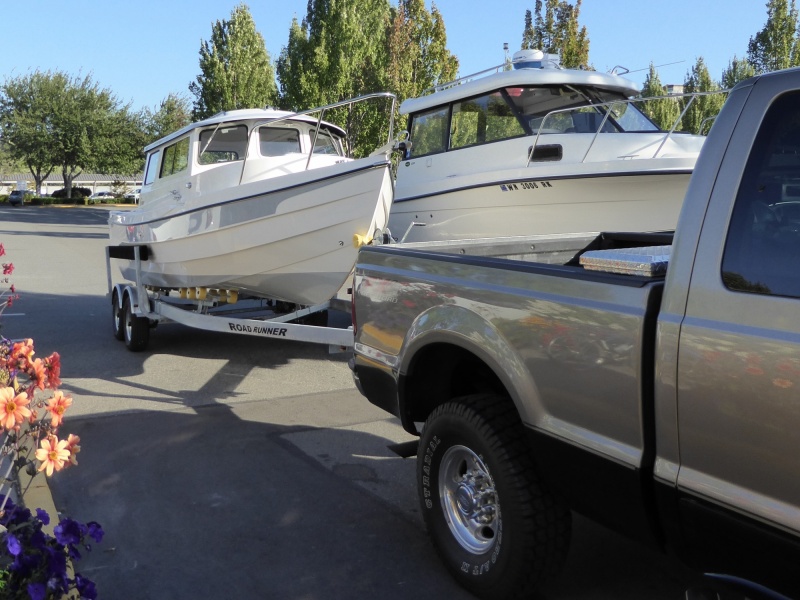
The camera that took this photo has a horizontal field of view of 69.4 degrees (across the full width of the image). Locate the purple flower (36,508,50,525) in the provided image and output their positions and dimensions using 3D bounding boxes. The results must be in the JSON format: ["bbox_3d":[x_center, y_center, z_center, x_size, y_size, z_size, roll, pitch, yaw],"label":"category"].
[{"bbox_3d":[-0.864,0.525,1.400,0.035,0.042,0.042,8,13,36],"label":"purple flower"}]

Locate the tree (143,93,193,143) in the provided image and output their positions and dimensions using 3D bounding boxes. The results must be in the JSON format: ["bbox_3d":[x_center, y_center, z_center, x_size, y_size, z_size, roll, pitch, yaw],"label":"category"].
[{"bbox_3d":[-23.300,-14.907,58.256,6.600,11.200,6.600,0,11,0],"label":"tree"}]

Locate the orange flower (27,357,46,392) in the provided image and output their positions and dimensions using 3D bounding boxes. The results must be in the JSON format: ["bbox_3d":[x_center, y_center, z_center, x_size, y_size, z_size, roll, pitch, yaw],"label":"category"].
[{"bbox_3d":[-0.837,0.174,1.330,0.045,0.078,0.075,1,11,6],"label":"orange flower"}]

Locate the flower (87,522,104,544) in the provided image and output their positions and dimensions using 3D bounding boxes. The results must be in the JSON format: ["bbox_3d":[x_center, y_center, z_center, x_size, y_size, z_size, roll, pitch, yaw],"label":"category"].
[{"bbox_3d":[-0.717,0.550,1.360,0.048,0.050,0.040,-10,15,-44],"label":"flower"}]

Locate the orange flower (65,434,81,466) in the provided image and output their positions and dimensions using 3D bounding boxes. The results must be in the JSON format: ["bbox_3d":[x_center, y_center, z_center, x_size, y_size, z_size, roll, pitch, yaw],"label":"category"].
[{"bbox_3d":[-0.758,0.346,1.330,0.040,0.075,0.075,6,12,30],"label":"orange flower"}]

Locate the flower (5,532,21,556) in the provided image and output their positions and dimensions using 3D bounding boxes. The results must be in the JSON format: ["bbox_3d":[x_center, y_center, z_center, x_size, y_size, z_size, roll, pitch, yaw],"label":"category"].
[{"bbox_3d":[-0.885,0.559,1.320,0.050,0.055,0.038,-8,13,-36],"label":"flower"}]

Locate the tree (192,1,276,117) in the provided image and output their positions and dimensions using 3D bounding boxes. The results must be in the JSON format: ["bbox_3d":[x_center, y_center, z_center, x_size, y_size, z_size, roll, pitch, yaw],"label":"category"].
[{"bbox_3d":[-10.000,-11.388,35.516,5.300,12.600,5.300,0,11,0],"label":"tree"}]

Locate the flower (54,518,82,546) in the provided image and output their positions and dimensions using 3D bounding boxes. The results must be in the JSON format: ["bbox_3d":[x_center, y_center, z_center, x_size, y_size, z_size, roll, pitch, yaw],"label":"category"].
[{"bbox_3d":[-0.780,0.547,1.360,0.062,0.062,0.040,-3,11,-17],"label":"flower"}]

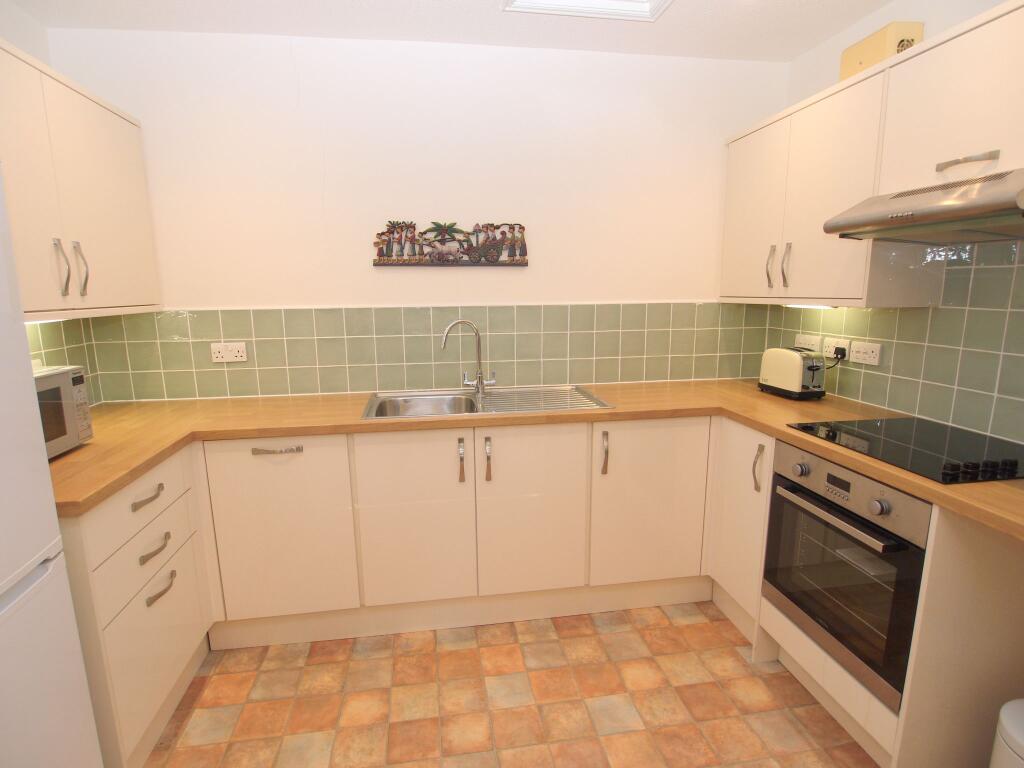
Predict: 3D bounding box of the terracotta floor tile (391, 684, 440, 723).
[{"bbox_3d":[-0.336,1.096,1.831,0.160,0.010,0.160,-2,10,-9],"label":"terracotta floor tile"}]

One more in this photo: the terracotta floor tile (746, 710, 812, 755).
[{"bbox_3d":[0.860,1.127,1.716,0.160,0.010,0.162,-2,11,-9],"label":"terracotta floor tile"}]

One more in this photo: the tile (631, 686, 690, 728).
[{"bbox_3d":[0.502,1.099,1.801,0.160,0.010,0.156,-2,10,-8],"label":"tile"}]

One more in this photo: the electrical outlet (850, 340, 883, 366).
[{"bbox_3d":[1.432,-0.127,2.160,0.012,0.086,0.147,-2,10,-8],"label":"electrical outlet"}]

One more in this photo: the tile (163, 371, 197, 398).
[{"bbox_3d":[-1.497,0.004,2.413,0.131,0.129,0.008,-2,10,-8],"label":"tile"}]

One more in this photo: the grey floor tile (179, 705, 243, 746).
[{"bbox_3d":[-0.968,1.099,1.709,0.155,0.010,0.154,-2,10,-9],"label":"grey floor tile"}]

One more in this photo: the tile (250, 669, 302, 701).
[{"bbox_3d":[-0.856,1.099,1.938,0.164,0.010,0.156,-2,11,-9],"label":"tile"}]

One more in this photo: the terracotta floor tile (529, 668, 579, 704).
[{"bbox_3d":[0.155,1.093,1.929,0.164,0.010,0.162,-2,11,-9],"label":"terracotta floor tile"}]

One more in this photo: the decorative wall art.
[{"bbox_3d":[-0.278,-0.645,2.460,0.713,0.200,0.030,-2,10,-8],"label":"decorative wall art"}]

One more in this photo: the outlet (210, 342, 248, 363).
[{"bbox_3d":[-1.266,-0.143,2.384,0.146,0.086,0.012,-2,10,-8],"label":"outlet"}]

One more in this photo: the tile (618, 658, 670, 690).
[{"bbox_3d":[0.475,1.071,1.959,0.157,0.010,0.157,-2,10,-8],"label":"tile"}]

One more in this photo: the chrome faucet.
[{"bbox_3d":[-0.199,-0.124,2.454,0.252,0.340,0.065,-4,11,-17],"label":"chrome faucet"}]

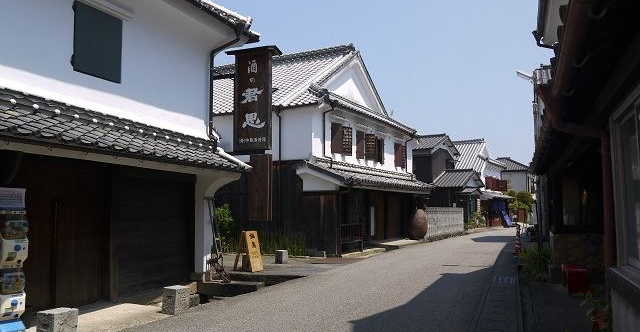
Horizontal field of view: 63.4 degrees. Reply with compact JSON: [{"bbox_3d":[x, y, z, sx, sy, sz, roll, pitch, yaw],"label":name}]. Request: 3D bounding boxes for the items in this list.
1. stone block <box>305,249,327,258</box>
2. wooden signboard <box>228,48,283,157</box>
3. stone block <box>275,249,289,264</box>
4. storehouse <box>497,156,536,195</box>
[{"bbox_3d":[-0.134,2.868,17.070,0.720,0.280,0.240,-3,-6,29],"label":"stone block"},{"bbox_3d":[-1.618,-1.591,12.838,1.380,2.523,0.600,-3,-6,26],"label":"wooden signboard"},{"bbox_3d":[-1.119,2.656,15.118,0.260,0.370,0.290,-3,-6,29],"label":"stone block"},{"bbox_3d":[22.426,3.046,63.140,6.300,7.800,6.300,-3,-6,29],"label":"storehouse"}]

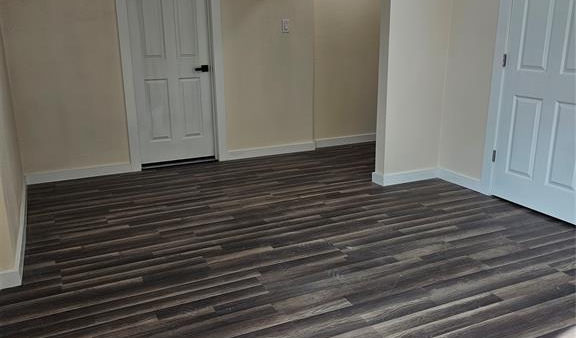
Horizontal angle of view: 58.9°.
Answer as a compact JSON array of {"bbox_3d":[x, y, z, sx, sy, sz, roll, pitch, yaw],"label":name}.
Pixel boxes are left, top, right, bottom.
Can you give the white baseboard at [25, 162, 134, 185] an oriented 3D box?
[{"bbox_3d":[-1.934,0.038,4.757,0.921,0.104,0.018,-8,18,-24],"label":"white baseboard"}]

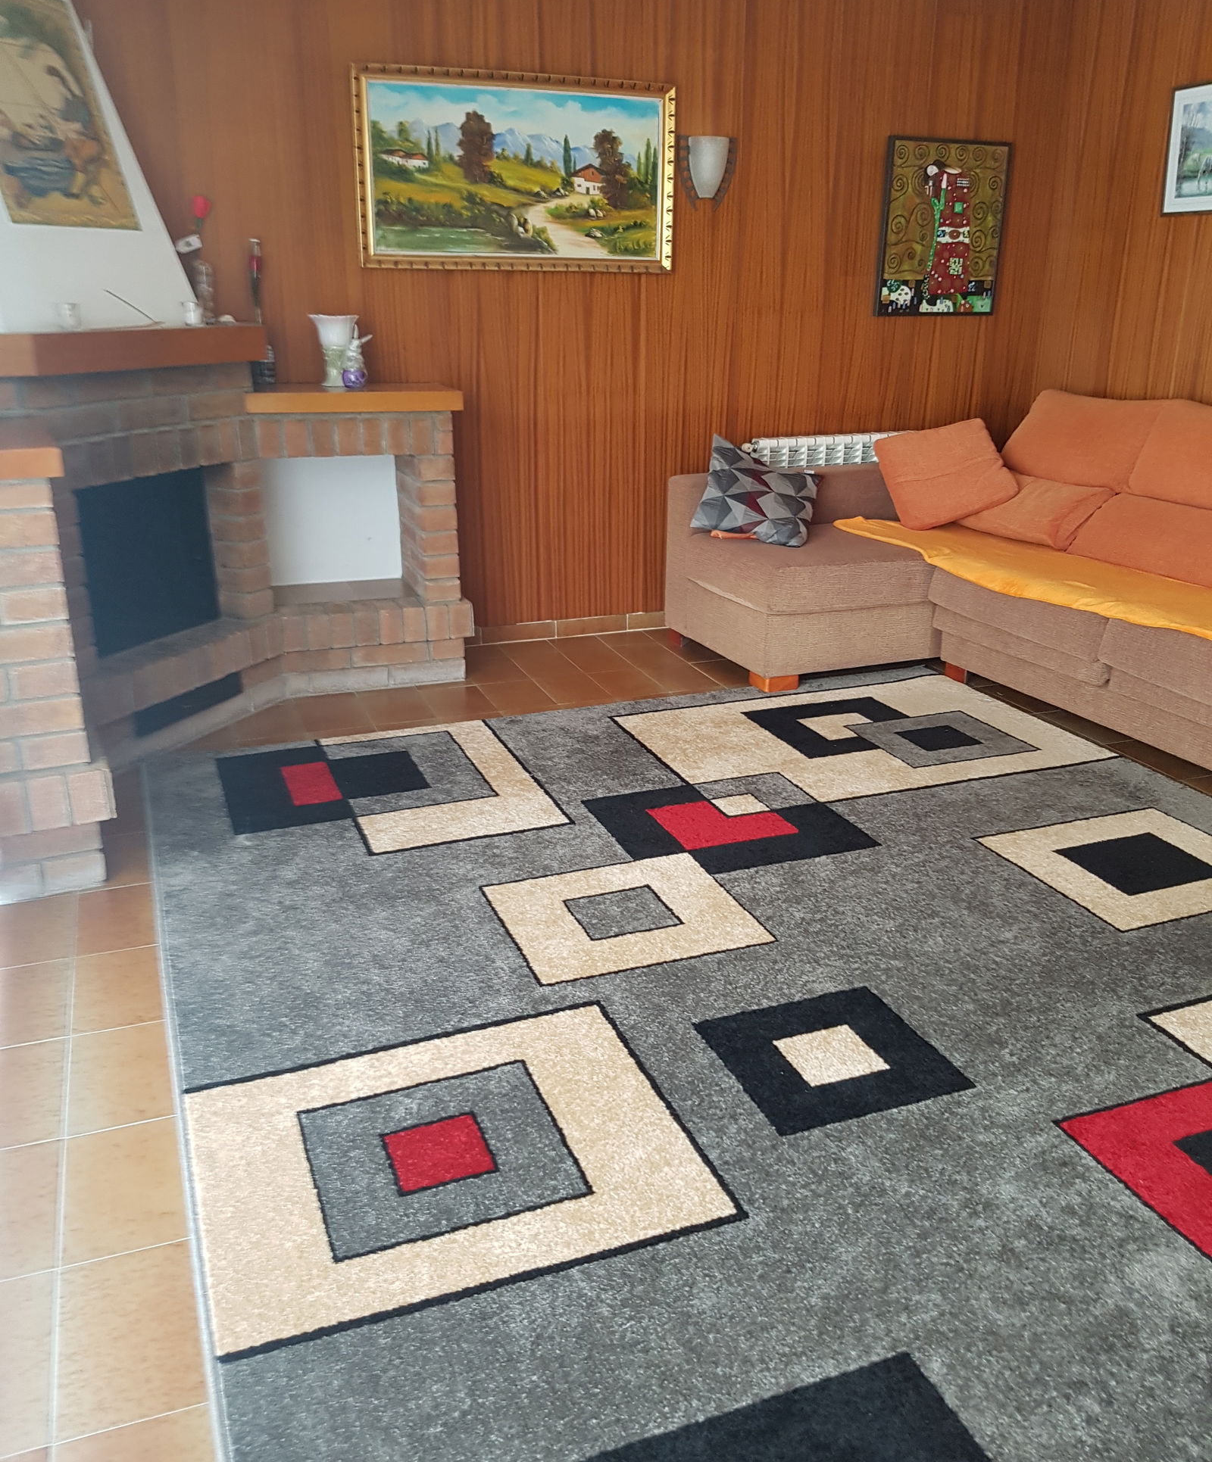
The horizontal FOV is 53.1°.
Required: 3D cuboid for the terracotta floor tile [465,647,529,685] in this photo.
[{"bbox_3d":[-0.408,-0.214,4.378,0.200,0.010,0.294,-7,22,-20],"label":"terracotta floor tile"}]

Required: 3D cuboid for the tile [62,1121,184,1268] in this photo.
[{"bbox_3d":[-0.726,0.704,1.883,0.200,0.010,0.294,-7,22,-20],"label":"tile"}]

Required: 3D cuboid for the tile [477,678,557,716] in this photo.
[{"bbox_3d":[-0.303,-0.116,4.118,0.200,0.010,0.294,-7,22,-20],"label":"tile"}]

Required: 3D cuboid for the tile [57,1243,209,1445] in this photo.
[{"bbox_3d":[-0.621,0.803,1.623,0.200,0.010,0.294,-7,22,-20],"label":"tile"}]

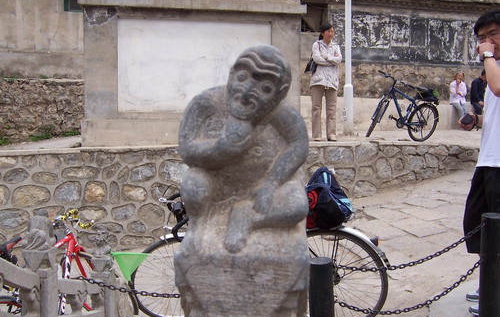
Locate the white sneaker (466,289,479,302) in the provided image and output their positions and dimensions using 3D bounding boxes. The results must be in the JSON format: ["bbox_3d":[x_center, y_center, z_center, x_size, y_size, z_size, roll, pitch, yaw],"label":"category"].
[{"bbox_3d":[1.450,0.815,2.880,0.285,0.110,0.105,0,3,12],"label":"white sneaker"}]

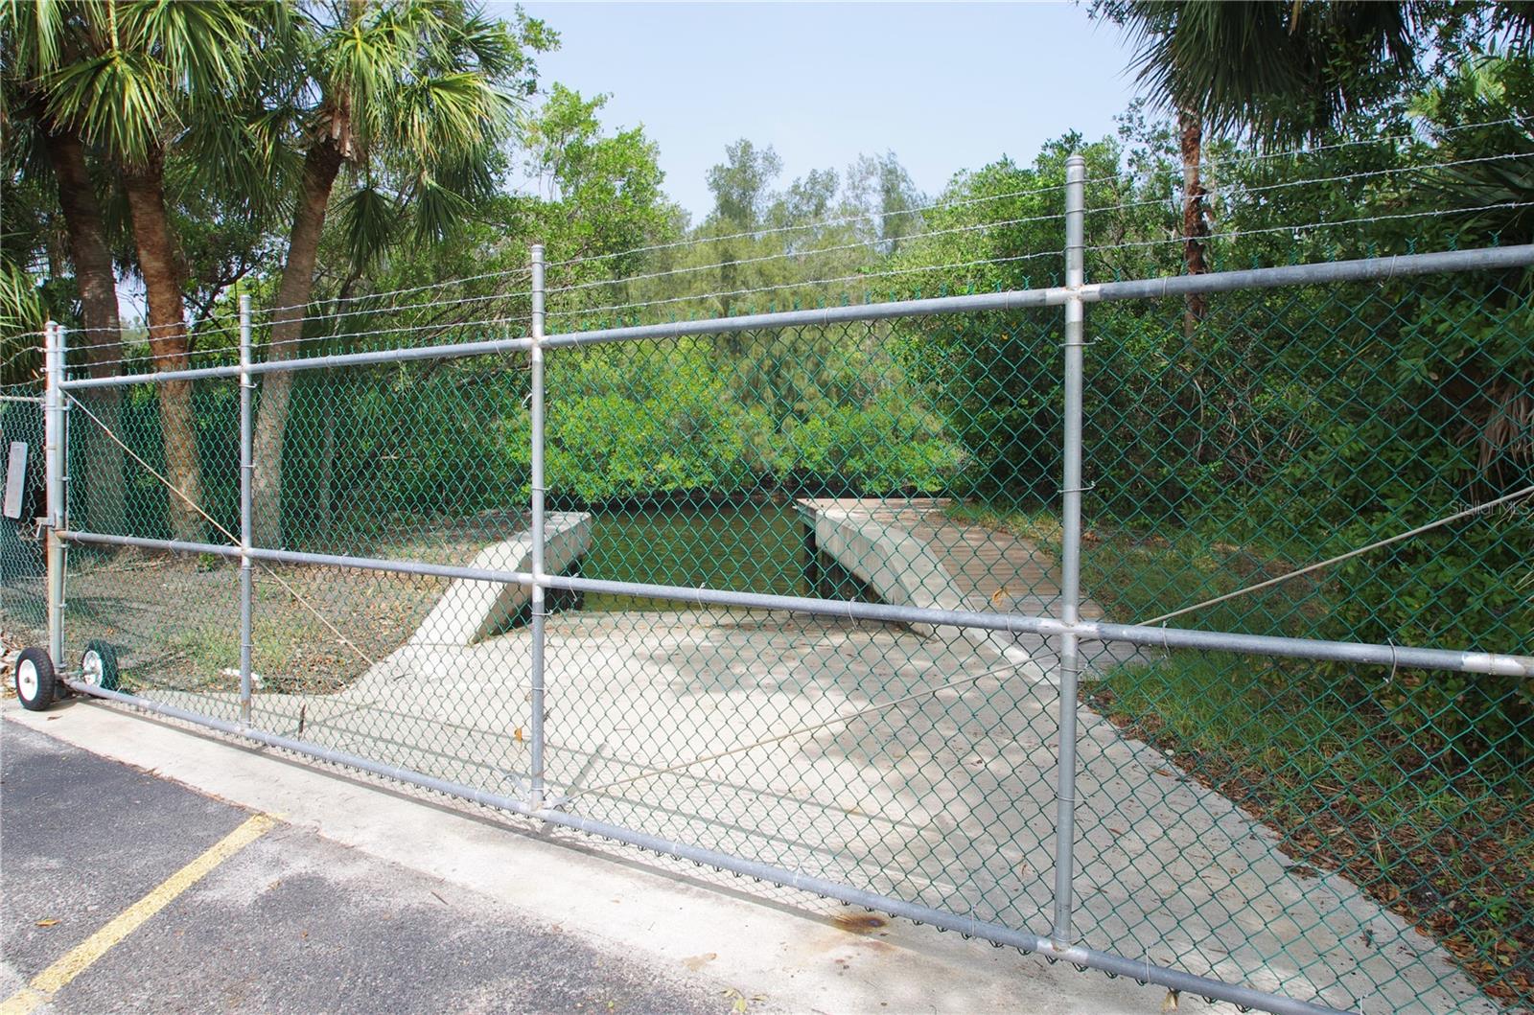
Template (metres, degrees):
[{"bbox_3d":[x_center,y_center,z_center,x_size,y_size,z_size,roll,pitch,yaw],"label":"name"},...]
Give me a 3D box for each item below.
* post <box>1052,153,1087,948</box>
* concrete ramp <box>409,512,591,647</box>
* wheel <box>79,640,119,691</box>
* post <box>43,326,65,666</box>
[{"bbox_3d":[0.804,0.124,2.382,0.046,2.119,0.046,1,2,30],"label":"post"},{"bbox_3d":[-2.798,0.669,10.201,0.530,0.970,4.600,1,2,2],"label":"concrete ramp"},{"bbox_3d":[-4.064,0.990,5.436,0.366,0.366,0.068,2,2,30],"label":"wheel"},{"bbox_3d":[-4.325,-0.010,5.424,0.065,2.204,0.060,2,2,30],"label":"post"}]

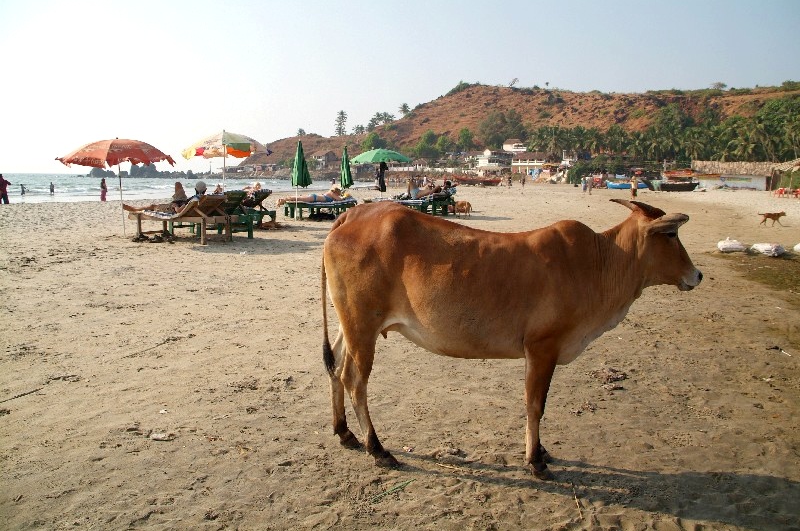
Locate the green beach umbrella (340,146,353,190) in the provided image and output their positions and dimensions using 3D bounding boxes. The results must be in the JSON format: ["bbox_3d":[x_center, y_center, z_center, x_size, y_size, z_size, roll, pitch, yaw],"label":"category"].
[{"bbox_3d":[-1.716,-2.728,19.412,0.460,2.250,0.460,1,8,0],"label":"green beach umbrella"}]

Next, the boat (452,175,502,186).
[{"bbox_3d":[11.757,-12.856,91.102,7.600,1.728,1.900,0,9,0],"label":"boat"}]

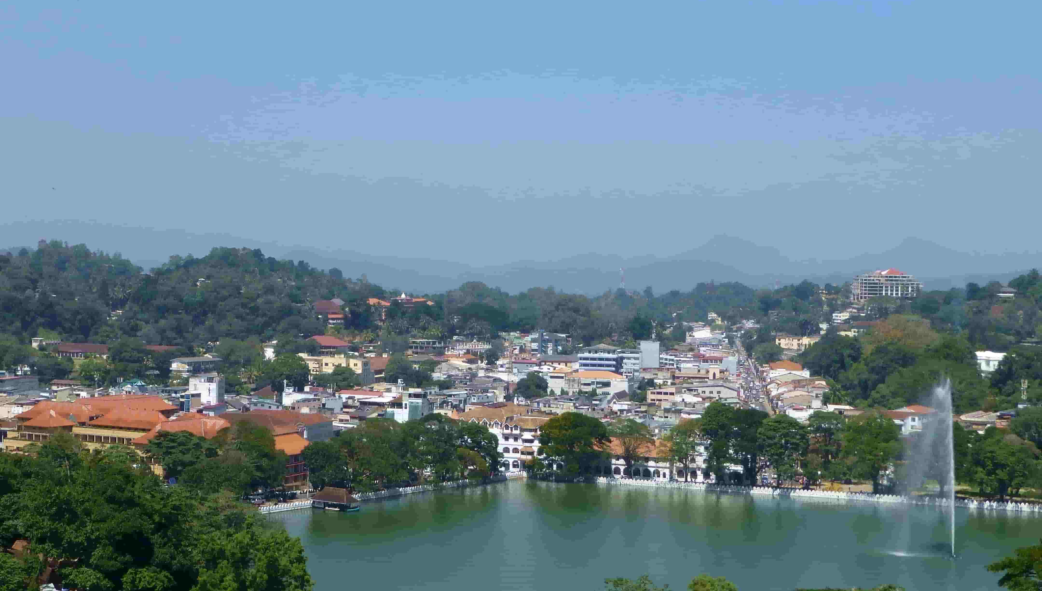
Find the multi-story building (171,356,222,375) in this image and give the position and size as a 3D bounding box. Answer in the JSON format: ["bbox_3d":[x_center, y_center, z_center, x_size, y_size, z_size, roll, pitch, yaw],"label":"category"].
[{"bbox_3d":[-157.660,34.690,685.000,12.500,10.640,20.000,0,1,38],"label":"multi-story building"}]

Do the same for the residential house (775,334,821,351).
[{"bbox_3d":[186.970,31.940,955.000,28.000,11.000,14.000,0,1,7],"label":"residential house"}]

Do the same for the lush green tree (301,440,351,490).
[{"bbox_3d":[-60.090,52.310,436.000,15.500,15.800,14.500,0,0,0],"label":"lush green tree"}]

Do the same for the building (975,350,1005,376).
[{"bbox_3d":[177.470,25.700,535.000,9.800,9.850,8.500,0,0,34],"label":"building"}]

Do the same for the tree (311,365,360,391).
[{"bbox_3d":[-99.050,44.390,760.000,25.000,15.500,20.000,0,0,0],"label":"tree"}]

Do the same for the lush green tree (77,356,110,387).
[{"bbox_3d":[-235.850,42.190,780.000,18.000,18.000,17.000,0,0,0],"label":"lush green tree"}]

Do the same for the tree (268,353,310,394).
[{"bbox_3d":[-101.670,34.430,620.000,18.190,18.550,17.000,0,0,-9],"label":"tree"}]

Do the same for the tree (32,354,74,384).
[{"bbox_3d":[-234.710,37.380,710.000,21.240,15.520,19.000,0,0,-18],"label":"tree"}]

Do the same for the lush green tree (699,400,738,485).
[{"bbox_3d":[69.200,51.550,495.000,14.000,28.000,14.000,0,1,8],"label":"lush green tree"}]

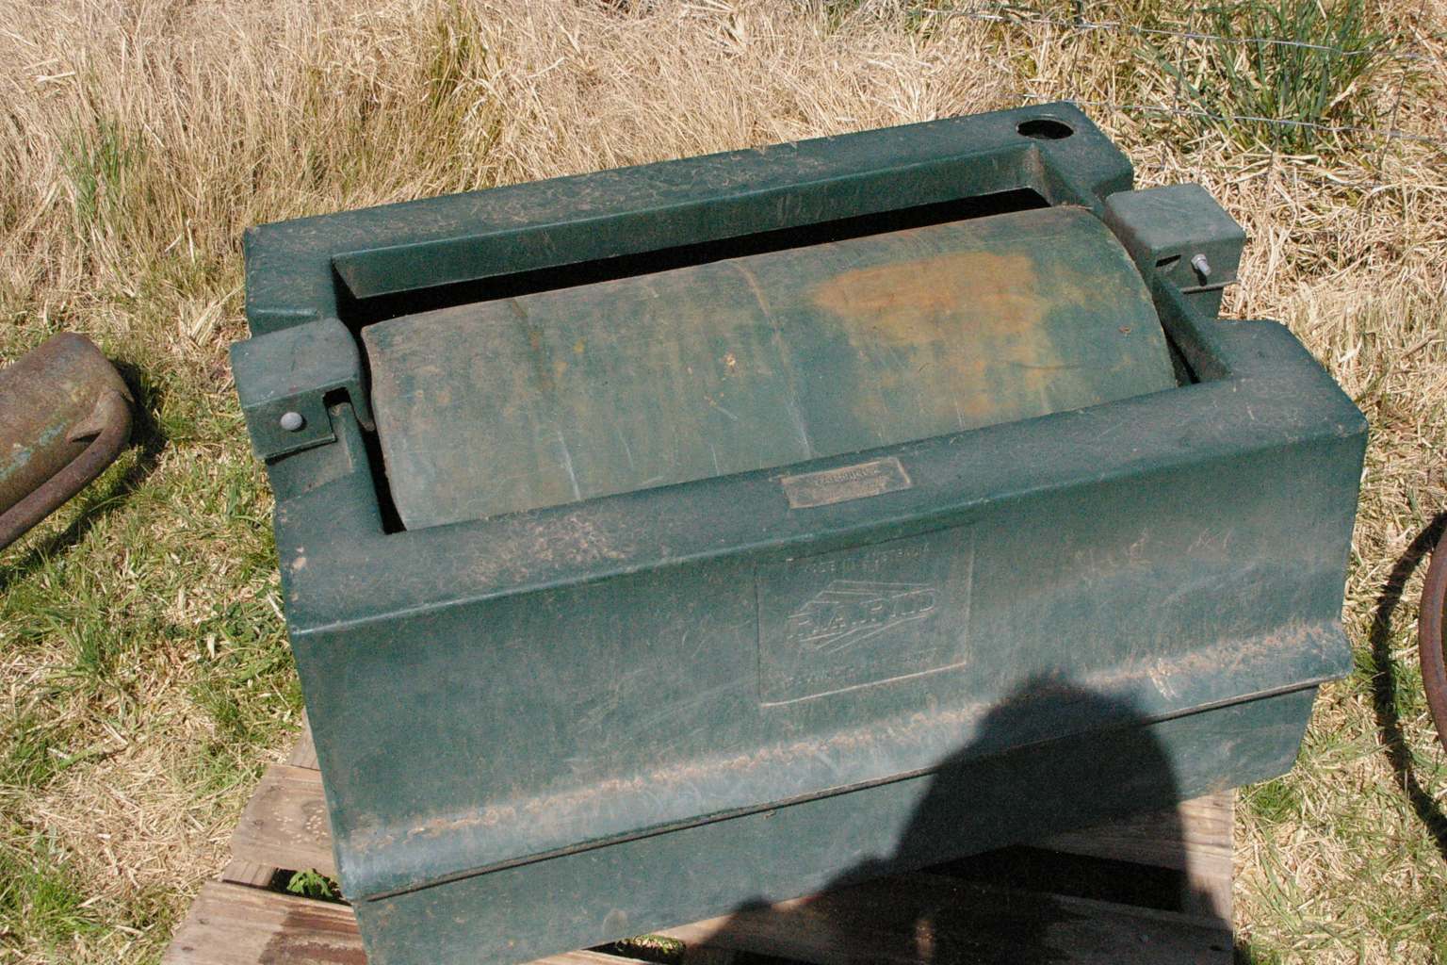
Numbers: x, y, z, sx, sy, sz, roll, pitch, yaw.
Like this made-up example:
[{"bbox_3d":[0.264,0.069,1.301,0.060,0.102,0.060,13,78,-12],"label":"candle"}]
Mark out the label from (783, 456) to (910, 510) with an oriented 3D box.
[{"bbox_3d":[0.116,0.001,1.592,0.117,0.003,0.045,-10,41,-11],"label":"label"}]

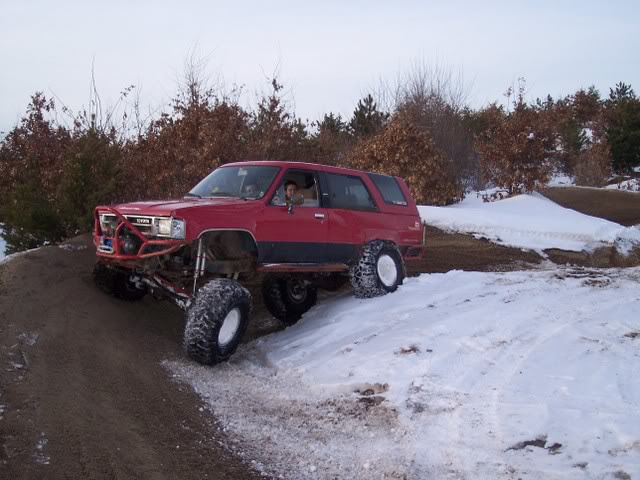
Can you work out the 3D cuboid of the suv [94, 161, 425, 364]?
[{"bbox_3d":[-0.610,0.140,9.020,1.900,2.240,4.500,6,3,43],"label":"suv"}]

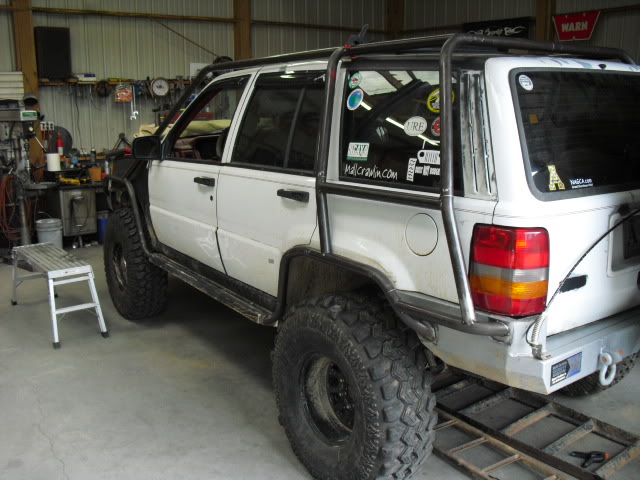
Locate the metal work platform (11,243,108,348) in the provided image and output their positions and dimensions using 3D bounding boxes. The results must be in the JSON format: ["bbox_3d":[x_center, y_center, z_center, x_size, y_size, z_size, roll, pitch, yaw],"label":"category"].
[{"bbox_3d":[-2.016,0.361,5.048,0.360,0.500,1.170,-10,16,-37],"label":"metal work platform"}]

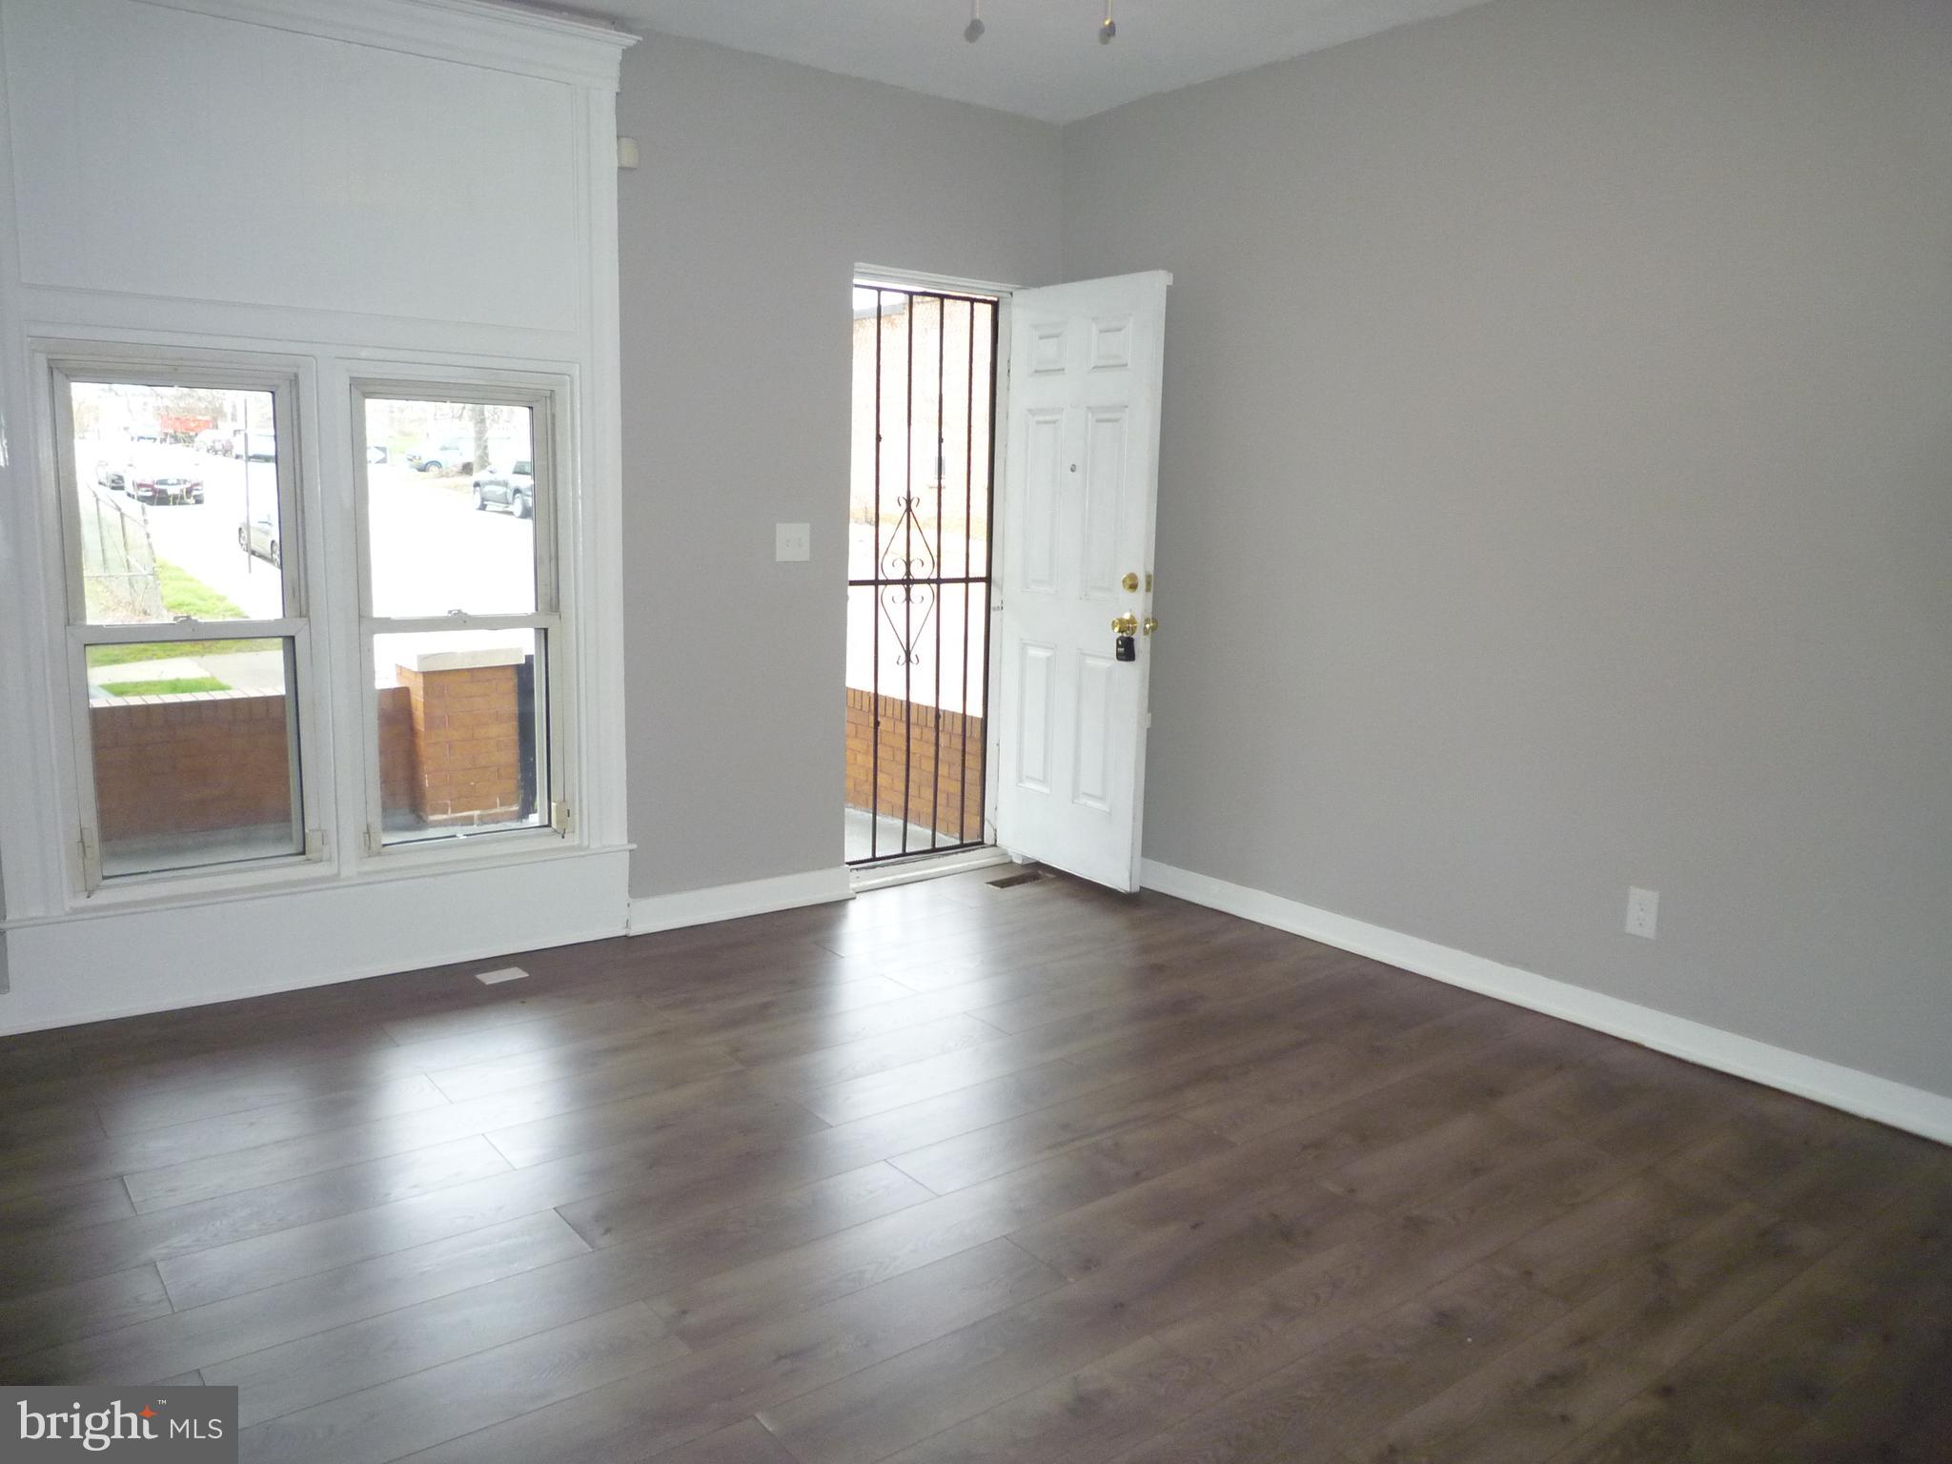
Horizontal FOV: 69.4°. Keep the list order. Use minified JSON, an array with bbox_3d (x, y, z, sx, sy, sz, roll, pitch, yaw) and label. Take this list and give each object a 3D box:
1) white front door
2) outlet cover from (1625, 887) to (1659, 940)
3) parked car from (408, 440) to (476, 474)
[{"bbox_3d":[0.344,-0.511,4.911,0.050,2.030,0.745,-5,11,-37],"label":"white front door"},{"bbox_3d":[1.756,0.480,3.718,0.008,0.122,0.077,-5,11,-37],"label":"outlet cover"},{"bbox_3d":[-22.548,-12.204,62.500,4.900,1.820,1.930,-6,12,-40],"label":"parked car"}]

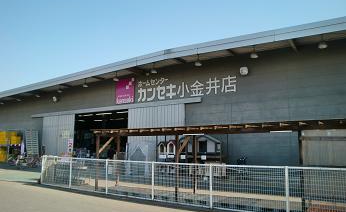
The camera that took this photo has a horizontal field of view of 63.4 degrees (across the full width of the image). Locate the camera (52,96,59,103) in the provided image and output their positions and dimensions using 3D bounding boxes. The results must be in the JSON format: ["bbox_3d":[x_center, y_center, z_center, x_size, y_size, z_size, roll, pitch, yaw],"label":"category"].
[{"bbox_3d":[-10.320,-0.571,24.600,0.430,0.430,0.400,-5,-8,32],"label":"camera"}]

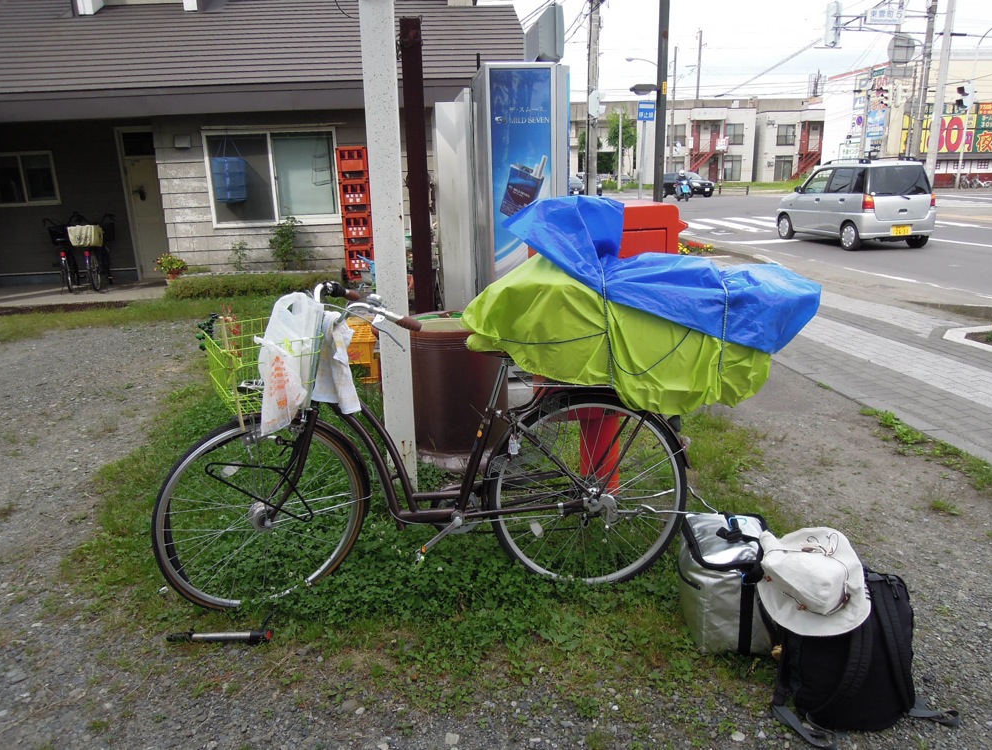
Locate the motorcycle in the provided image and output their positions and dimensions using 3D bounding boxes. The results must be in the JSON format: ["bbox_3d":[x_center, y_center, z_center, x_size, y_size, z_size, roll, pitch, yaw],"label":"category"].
[{"bbox_3d":[9.491,-9.339,35.000,0.700,1.150,1.750,-3,16,-3],"label":"motorcycle"}]

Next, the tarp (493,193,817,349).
[{"bbox_3d":[0.511,-0.326,2.250,0.950,0.470,0.440,-3,16,-5],"label":"tarp"}]

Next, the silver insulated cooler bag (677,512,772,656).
[{"bbox_3d":[0.775,0.673,2.260,0.285,0.300,0.345,0,16,5],"label":"silver insulated cooler bag"}]

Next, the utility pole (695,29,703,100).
[{"bbox_3d":[24.827,-37.823,85.000,0.420,8.600,0.420,-2,16,0],"label":"utility pole"}]

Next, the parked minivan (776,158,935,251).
[{"bbox_3d":[6.800,-3.370,13.460,1.500,1.600,3.420,-3,16,-5],"label":"parked minivan"}]

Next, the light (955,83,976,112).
[{"bbox_3d":[15.575,-9.223,23.000,0.500,0.920,0.420,3,16,17],"label":"light"}]

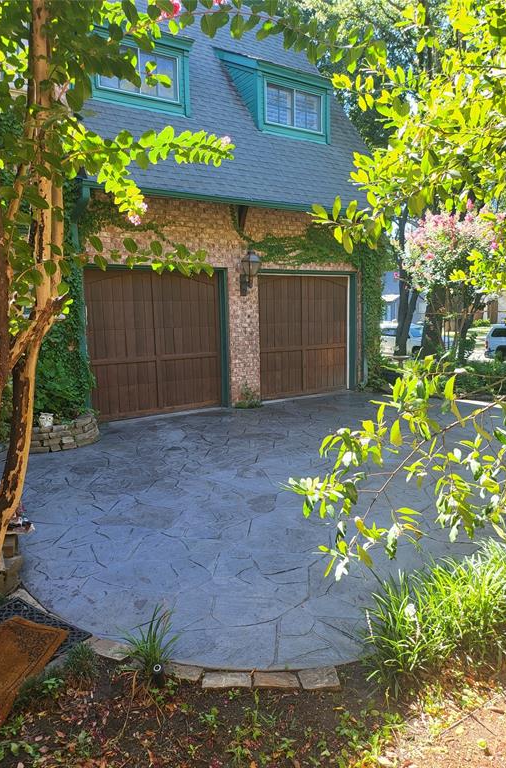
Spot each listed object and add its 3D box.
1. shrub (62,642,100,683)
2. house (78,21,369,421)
[{"bbox_3d":[-0.755,1.221,2.339,0.165,0.150,0.165,-6,9,-34],"label":"shrub"},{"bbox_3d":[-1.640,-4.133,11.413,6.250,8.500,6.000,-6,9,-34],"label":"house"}]

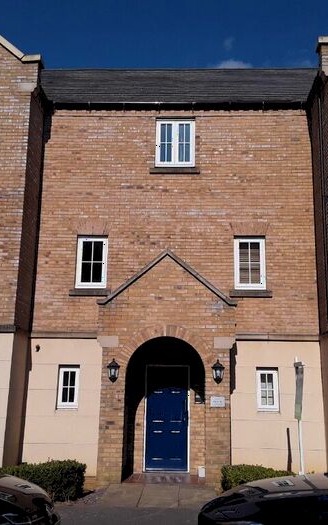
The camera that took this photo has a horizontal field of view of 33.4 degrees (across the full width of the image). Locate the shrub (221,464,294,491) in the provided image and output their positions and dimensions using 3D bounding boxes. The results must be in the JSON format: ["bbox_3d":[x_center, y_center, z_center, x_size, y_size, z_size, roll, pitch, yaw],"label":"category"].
[{"bbox_3d":[1.635,3.693,9.119,1.350,0.530,0.800,0,-13,2],"label":"shrub"}]

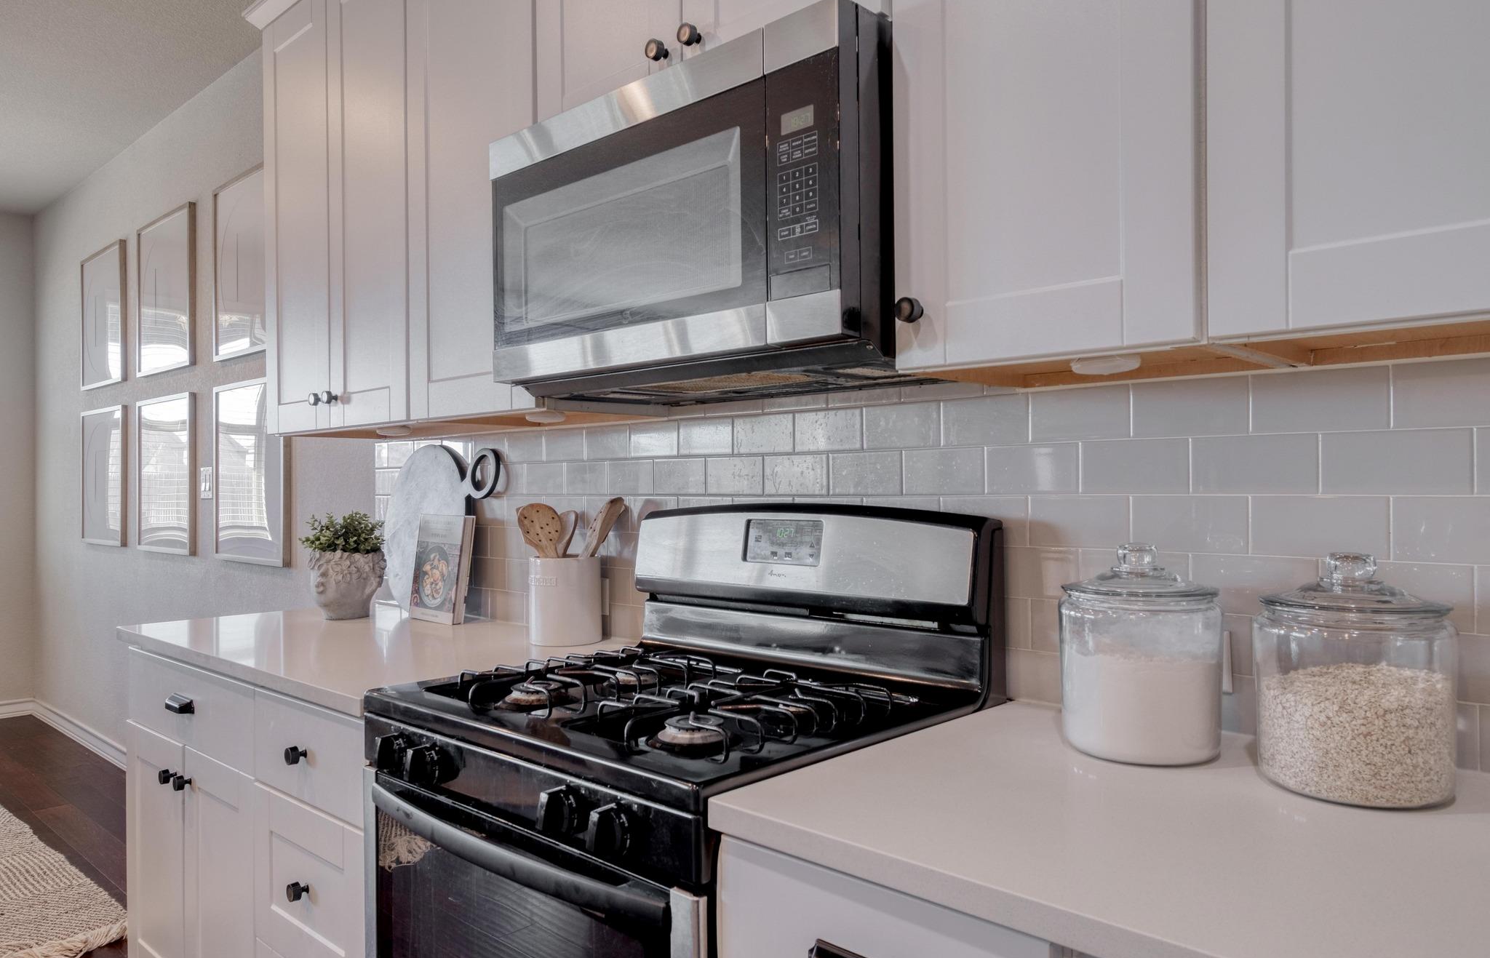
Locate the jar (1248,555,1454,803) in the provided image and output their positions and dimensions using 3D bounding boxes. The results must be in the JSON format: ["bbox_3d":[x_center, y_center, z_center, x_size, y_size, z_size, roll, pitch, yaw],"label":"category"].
[{"bbox_3d":[0.683,0.212,1.072,0.190,0.253,0.190,-1,-1,42],"label":"jar"}]

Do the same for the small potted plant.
[{"bbox_3d":[-1.055,0.224,2.503,0.205,0.282,0.212,-1,-1,30],"label":"small potted plant"}]

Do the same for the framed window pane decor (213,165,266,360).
[{"bbox_3d":[-1.774,-0.782,3.414,0.630,0.645,0.037,-1,-1,42],"label":"framed window pane decor"}]

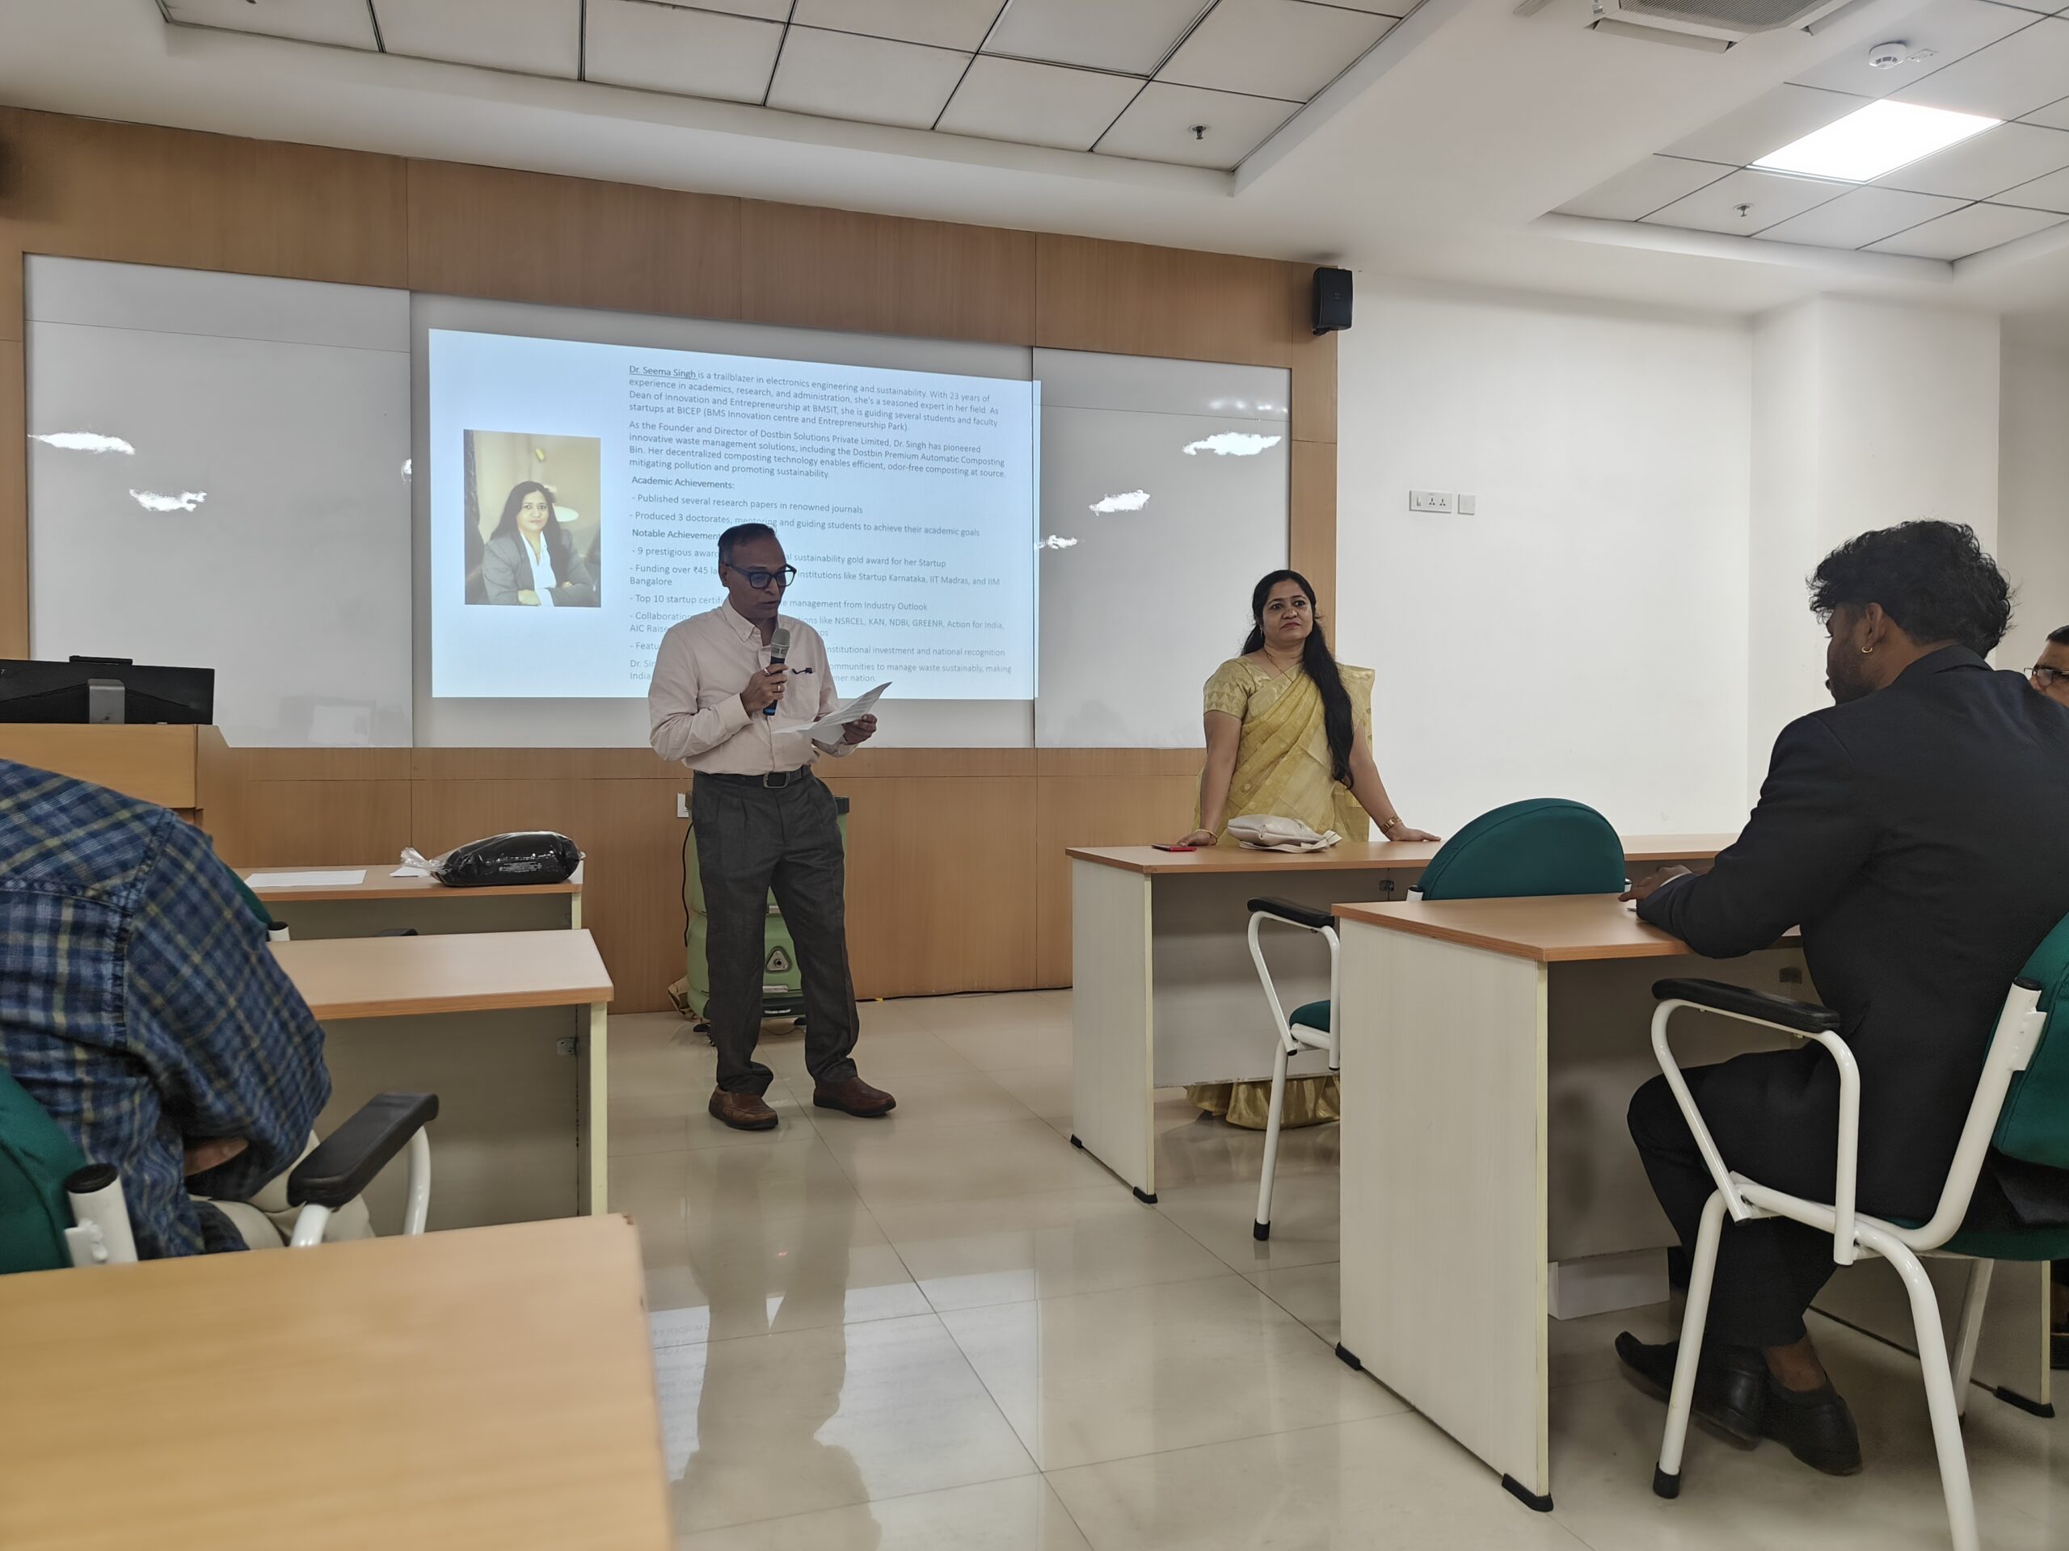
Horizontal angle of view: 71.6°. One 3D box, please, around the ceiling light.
[{"bbox_3d":[3.112,-2.360,5.327,0.600,0.050,0.600,0,1,-18],"label":"ceiling light"}]

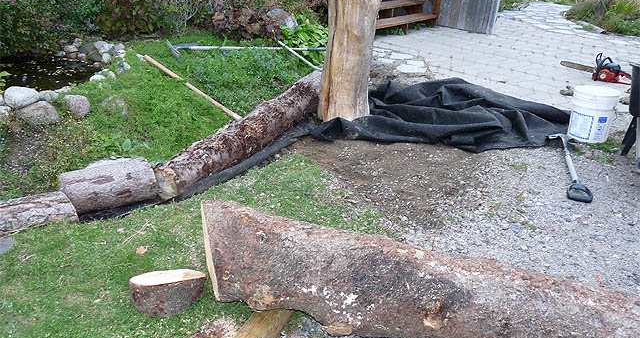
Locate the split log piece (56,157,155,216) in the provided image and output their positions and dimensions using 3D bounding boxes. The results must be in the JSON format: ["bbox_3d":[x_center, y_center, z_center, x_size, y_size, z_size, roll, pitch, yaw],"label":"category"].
[{"bbox_3d":[-1.056,0.078,2.512,0.420,0.220,0.225,-8,28,-21],"label":"split log piece"}]

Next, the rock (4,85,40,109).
[{"bbox_3d":[-2.014,-0.484,3.380,0.215,0.120,0.150,-14,32,-29],"label":"rock"}]

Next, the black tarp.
[{"bbox_3d":[0.961,-0.464,3.892,2.080,0.180,1.220,-3,26,-12],"label":"black tarp"}]

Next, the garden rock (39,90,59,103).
[{"bbox_3d":[-1.876,-0.498,3.450,0.130,0.085,0.110,-12,31,-27],"label":"garden rock"}]

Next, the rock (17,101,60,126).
[{"bbox_3d":[-1.961,-0.405,3.495,0.270,0.160,0.210,1,26,-5],"label":"rock"}]

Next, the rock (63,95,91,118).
[{"bbox_3d":[-1.619,-0.416,3.320,0.165,0.110,0.140,-11,30,-25],"label":"rock"}]

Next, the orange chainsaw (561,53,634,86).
[{"bbox_3d":[2.900,-1.050,5.220,0.780,0.270,0.250,19,32,28],"label":"orange chainsaw"}]

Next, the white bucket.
[{"bbox_3d":[1.978,-0.389,3.640,0.300,0.350,0.300,3,26,0],"label":"white bucket"}]

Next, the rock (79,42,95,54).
[{"bbox_3d":[-2.222,-1.156,4.750,0.150,0.100,0.130,-10,30,-23],"label":"rock"}]

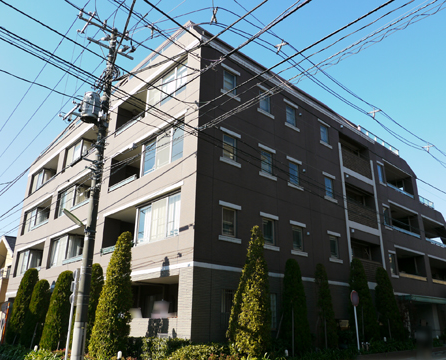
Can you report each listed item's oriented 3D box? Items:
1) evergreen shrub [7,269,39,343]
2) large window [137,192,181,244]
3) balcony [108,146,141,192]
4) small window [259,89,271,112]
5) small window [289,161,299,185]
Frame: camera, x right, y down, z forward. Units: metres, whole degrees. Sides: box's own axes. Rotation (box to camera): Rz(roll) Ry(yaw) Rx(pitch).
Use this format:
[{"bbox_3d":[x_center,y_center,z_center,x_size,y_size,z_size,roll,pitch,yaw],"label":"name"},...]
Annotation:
[{"bbox_3d":[-10.407,6.678,20.593,1.249,3.872,1.249,18,-27,-39],"label":"evergreen shrub"},{"bbox_3d":[-2.507,1.550,15.184,0.187,1.665,2.966,18,-27,-39],"label":"large window"},{"bbox_3d":[-4.226,-0.434,18.633,1.145,1.873,2.966,18,-27,-39],"label":"balcony"},{"bbox_3d":[1.866,-3.432,17.330,0.740,1.000,0.140,18,-27,-39],"label":"small window"},{"bbox_3d":[3.334,-0.281,18.155,0.697,1.041,0.146,18,-27,-39],"label":"small window"}]

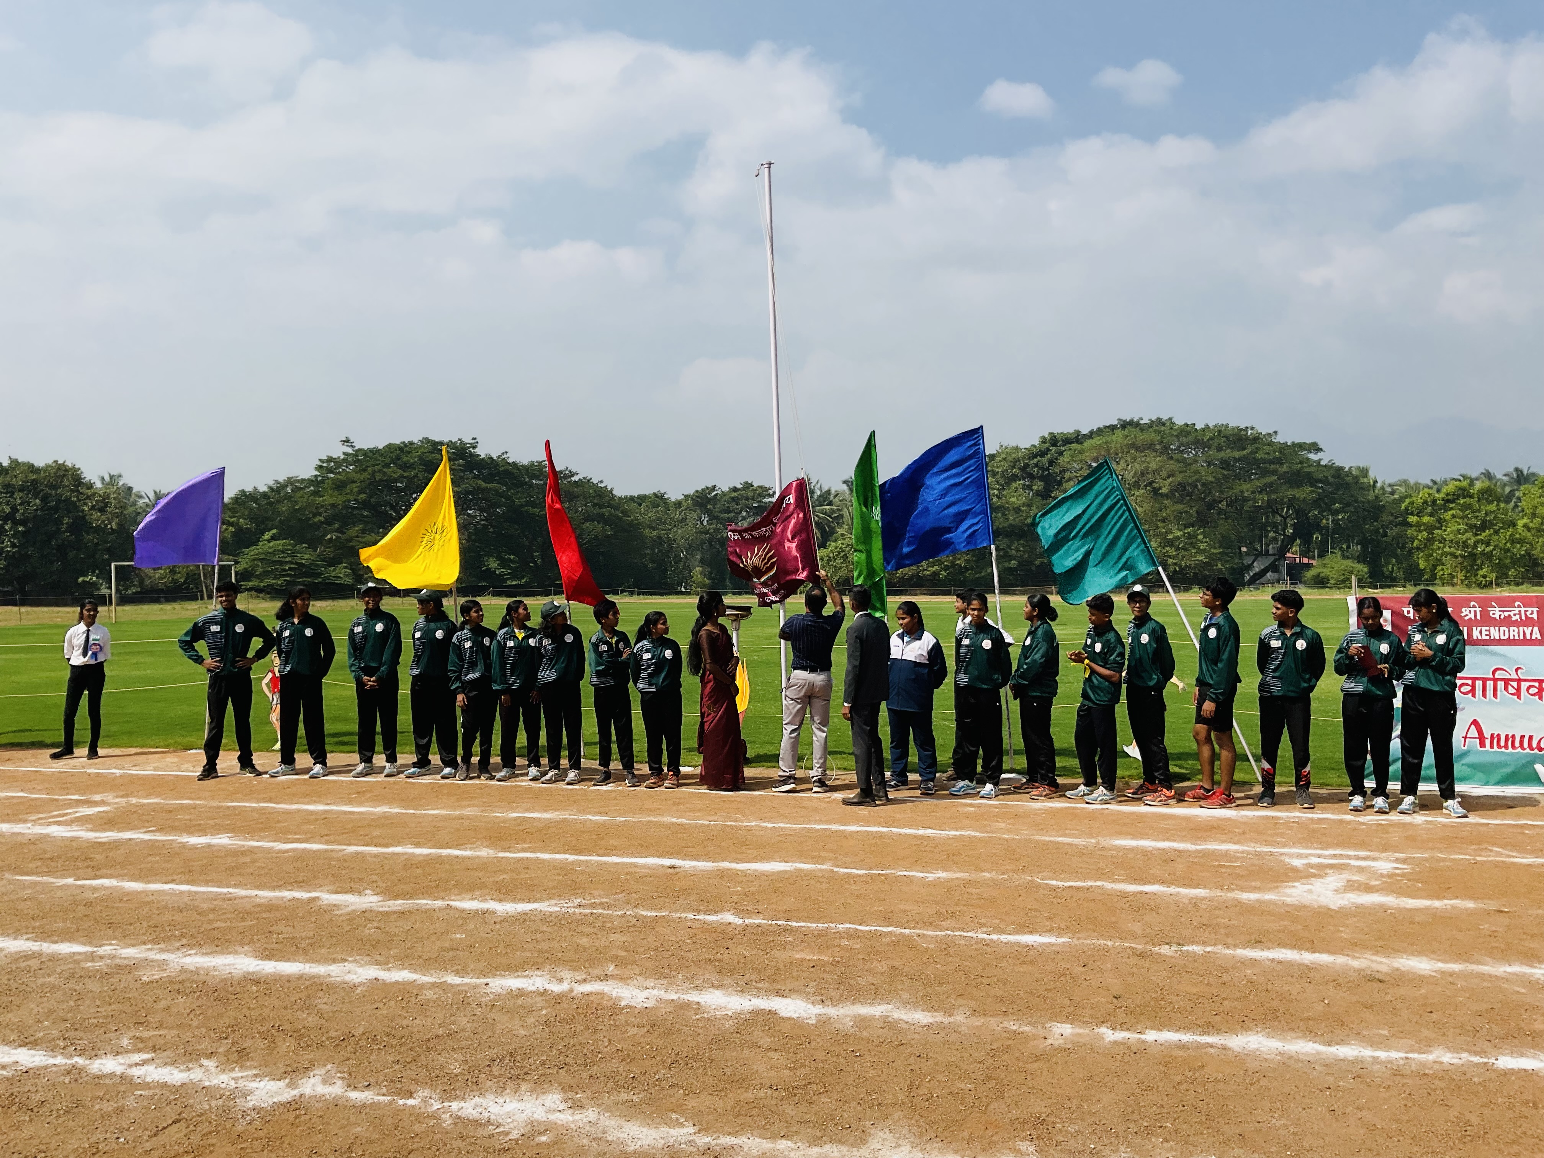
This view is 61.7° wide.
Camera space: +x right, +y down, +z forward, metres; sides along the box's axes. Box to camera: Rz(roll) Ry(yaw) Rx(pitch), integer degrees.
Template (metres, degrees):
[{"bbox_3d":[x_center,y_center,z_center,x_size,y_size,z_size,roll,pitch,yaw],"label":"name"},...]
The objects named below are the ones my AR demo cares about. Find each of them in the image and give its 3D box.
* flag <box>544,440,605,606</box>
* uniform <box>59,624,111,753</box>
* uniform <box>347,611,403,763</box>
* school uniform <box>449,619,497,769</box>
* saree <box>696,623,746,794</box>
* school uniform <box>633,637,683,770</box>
[{"bbox_3d":[-1.906,-0.536,12.500,0.580,1.597,0.400,0,0,-6],"label":"flag"},{"bbox_3d":[-6.836,1.081,12.882,0.460,1.333,0.260,-1,0,-12],"label":"uniform"},{"bbox_3d":[-3.520,0.943,11.422,0.440,1.406,0.260,-1,0,8],"label":"uniform"},{"bbox_3d":[-2.626,1.037,11.400,0.410,1.330,0.280,-1,0,-30],"label":"school uniform"},{"bbox_3d":[-0.422,1.053,10.650,0.400,1.370,0.420,-1,0,-2],"label":"saree"},{"bbox_3d":[-0.952,1.042,10.800,0.410,1.148,0.280,0,0,-9],"label":"school uniform"}]

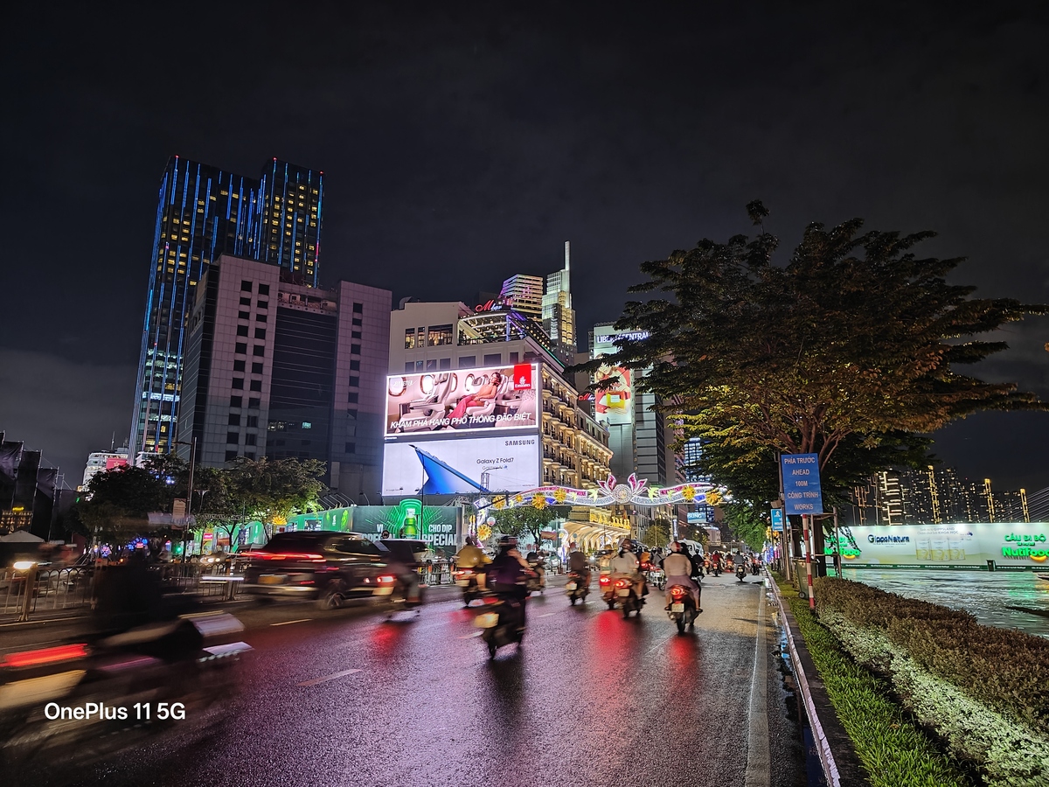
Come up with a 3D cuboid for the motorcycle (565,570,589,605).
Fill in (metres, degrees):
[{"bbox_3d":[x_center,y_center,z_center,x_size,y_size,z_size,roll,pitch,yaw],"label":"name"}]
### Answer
[{"bbox_3d":[1.429,5.028,19.315,0.680,1.060,1.850,-4,-13,18],"label":"motorcycle"}]

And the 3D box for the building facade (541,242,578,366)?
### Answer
[{"bbox_3d":[23.943,1.116,477.348,23.000,206.000,24.000,-4,-13,18],"label":"building facade"}]

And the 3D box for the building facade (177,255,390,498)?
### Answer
[{"bbox_3d":[-54.661,6.564,167.753,38.500,62.000,30.000,8,-15,-33],"label":"building facade"}]

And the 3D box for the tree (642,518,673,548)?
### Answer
[{"bbox_3d":[20.267,22.231,111.018,4.830,6.960,4.590,-2,-13,10],"label":"tree"}]

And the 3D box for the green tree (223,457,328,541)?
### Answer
[{"bbox_3d":[-19.699,9.283,57.072,8.360,9.010,7.940,4,-13,-18],"label":"green tree"}]

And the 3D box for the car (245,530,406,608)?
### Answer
[{"bbox_3d":[-4.961,4.655,19.178,1.860,1.730,4.600,-4,-13,18],"label":"car"}]

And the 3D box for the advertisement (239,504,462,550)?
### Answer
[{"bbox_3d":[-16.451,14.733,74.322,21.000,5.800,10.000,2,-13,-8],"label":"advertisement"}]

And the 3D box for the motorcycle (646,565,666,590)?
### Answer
[{"bbox_3d":[5.057,6.715,26.962,0.680,1.060,1.850,-3,-13,14],"label":"motorcycle"}]

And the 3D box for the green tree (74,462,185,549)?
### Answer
[{"bbox_3d":[-28.568,8.665,52.119,7.880,8.090,7.480,7,-14,-28],"label":"green tree"}]

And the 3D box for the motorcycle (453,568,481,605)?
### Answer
[{"bbox_3d":[-1.228,4.992,19.150,0.680,1.060,1.850,-5,-13,20],"label":"motorcycle"}]

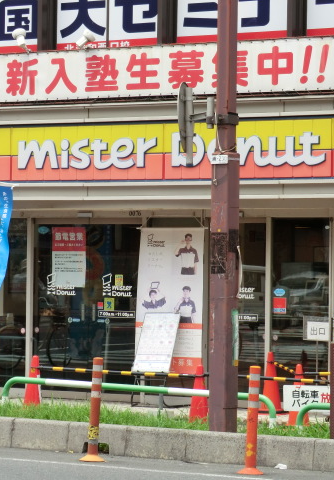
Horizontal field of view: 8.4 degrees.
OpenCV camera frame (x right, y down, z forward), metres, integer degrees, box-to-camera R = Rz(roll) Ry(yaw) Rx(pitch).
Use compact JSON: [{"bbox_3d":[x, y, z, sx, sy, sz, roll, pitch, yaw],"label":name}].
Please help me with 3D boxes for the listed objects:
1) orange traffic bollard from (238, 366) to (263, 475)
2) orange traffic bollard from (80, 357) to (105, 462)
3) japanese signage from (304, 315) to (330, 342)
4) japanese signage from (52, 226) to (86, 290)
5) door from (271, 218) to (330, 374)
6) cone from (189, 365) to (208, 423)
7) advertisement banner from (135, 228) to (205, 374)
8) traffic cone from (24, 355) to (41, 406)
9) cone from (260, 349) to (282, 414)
[{"bbox_3d":[0.650,1.383,17.400,0.205,0.835,0.205,3,0,0],"label":"orange traffic bollard"},{"bbox_3d":[-0.572,1.339,17.940,0.200,0.800,0.200,1,0,0],"label":"orange traffic bollard"},{"bbox_3d":[1.650,0.977,25.100,0.335,0.285,0.030,0,0,36],"label":"japanese signage"},{"bbox_3d":[-1.183,0.213,27.500,0.515,0.728,0.010,0,-1,36],"label":"japanese signage"},{"bbox_3d":[1.500,0.812,25.561,0.768,2.118,0.050,0,-1,36],"label":"door"},{"bbox_3d":[0.322,1.565,22.098,0.330,0.690,0.330,1,0,0],"label":"cone"},{"bbox_3d":[0.041,0.711,26.421,0.950,1.720,0.040,0,0,36],"label":"advertisement banner"},{"bbox_3d":[-1.350,1.526,23.097,0.360,0.700,0.360,0,-1,36],"label":"traffic cone"},{"bbox_3d":[1.159,1.589,25.298,0.350,0.690,0.350,0,0,36],"label":"cone"}]

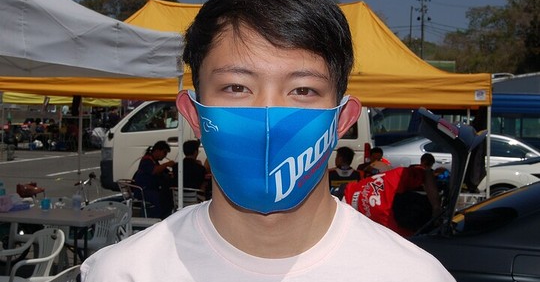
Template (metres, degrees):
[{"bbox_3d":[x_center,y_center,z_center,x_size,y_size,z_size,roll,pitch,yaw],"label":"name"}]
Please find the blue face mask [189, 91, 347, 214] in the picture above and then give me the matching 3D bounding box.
[{"bbox_3d":[-0.003,0.010,0.875,0.160,0.128,0.110,2,1,0],"label":"blue face mask"}]

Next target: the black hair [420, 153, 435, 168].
[{"bbox_3d":[1.879,0.253,10.200,0.170,0.180,0.200,1,1,6],"label":"black hair"}]

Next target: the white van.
[{"bbox_3d":[-0.530,0.183,15.650,4.700,1.960,1.690,1,1,5],"label":"white van"}]

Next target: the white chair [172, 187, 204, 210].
[{"bbox_3d":[-0.972,0.921,10.200,0.480,0.760,0.510,1,2,9],"label":"white chair"}]

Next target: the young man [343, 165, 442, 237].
[{"bbox_3d":[0.615,0.808,4.800,0.720,1.320,0.520,0,2,-30],"label":"young man"}]

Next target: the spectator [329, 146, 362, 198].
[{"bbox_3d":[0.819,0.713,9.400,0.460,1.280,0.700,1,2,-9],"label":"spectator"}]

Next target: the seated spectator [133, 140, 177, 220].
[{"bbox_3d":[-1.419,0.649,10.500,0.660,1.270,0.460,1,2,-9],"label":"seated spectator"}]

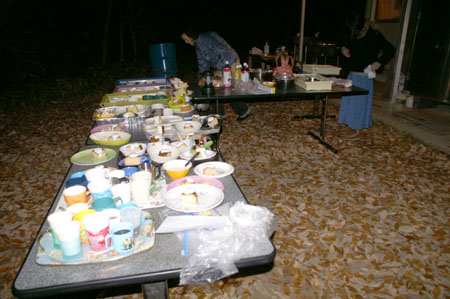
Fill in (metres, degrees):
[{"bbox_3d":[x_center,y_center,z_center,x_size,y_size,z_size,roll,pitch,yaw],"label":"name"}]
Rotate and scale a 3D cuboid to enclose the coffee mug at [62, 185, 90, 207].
[{"bbox_3d":[-0.606,0.203,1.395,0.115,0.078,0.087,0,20,0],"label":"coffee mug"}]

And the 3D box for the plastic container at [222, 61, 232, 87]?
[{"bbox_3d":[0.035,-0.918,4.116,0.100,0.300,0.100,1,20,0],"label":"plastic container"}]

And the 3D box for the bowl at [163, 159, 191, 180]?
[{"bbox_3d":[-0.230,0.108,1.666,0.141,0.072,0.141,0,20,0],"label":"bowl"}]

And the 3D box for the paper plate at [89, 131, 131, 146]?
[{"bbox_3d":[-0.693,-0.056,2.055,0.237,0.042,0.237,0,20,0],"label":"paper plate"}]

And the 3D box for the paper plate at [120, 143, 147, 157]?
[{"bbox_3d":[-0.493,0.019,1.831,0.144,0.036,0.144,0,20,0],"label":"paper plate"}]

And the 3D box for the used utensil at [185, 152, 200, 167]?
[{"bbox_3d":[-0.172,0.065,1.643,0.155,0.018,0.030,-44,38,-18],"label":"used utensil"}]

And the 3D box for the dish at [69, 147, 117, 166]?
[{"bbox_3d":[-0.693,0.048,1.799,0.229,0.023,0.229,0,20,0],"label":"dish"}]

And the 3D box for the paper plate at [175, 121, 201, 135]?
[{"bbox_3d":[-0.240,-0.141,2.244,0.185,0.038,0.185,0,20,0],"label":"paper plate"}]

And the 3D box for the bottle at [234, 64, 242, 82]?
[{"bbox_3d":[0.170,-0.913,4.160,0.075,0.230,0.065,0,20,0],"label":"bottle"}]

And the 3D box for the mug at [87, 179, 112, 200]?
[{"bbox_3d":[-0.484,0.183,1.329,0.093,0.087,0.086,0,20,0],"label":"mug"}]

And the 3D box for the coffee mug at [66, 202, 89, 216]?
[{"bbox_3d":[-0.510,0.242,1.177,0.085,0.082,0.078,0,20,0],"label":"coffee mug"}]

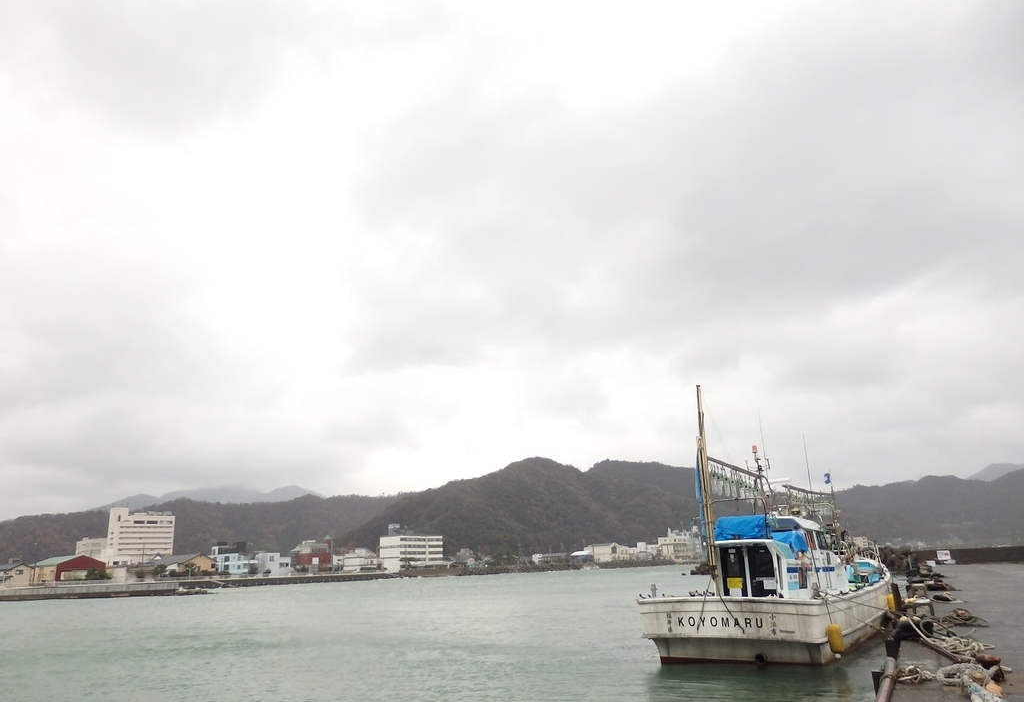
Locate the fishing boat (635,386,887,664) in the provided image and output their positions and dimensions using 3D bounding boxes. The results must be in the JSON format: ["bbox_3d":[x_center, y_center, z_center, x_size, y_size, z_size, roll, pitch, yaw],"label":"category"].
[{"bbox_3d":[9.562,5.661,24.145,4.277,6.858,16.920,-13,-19,32],"label":"fishing boat"}]

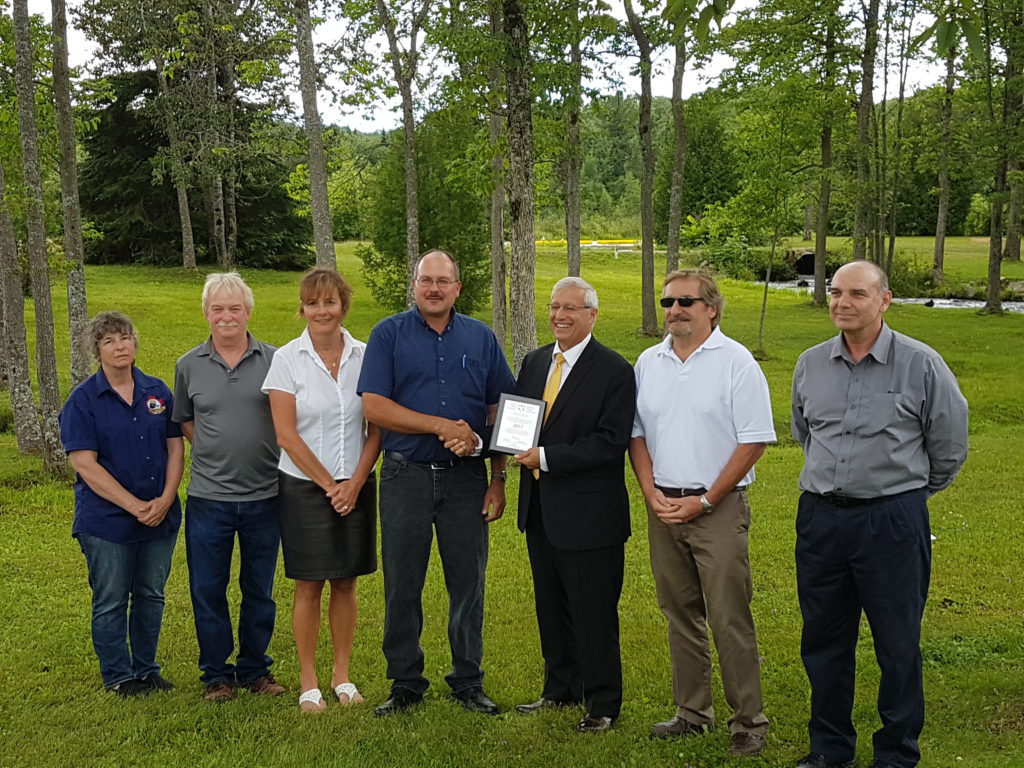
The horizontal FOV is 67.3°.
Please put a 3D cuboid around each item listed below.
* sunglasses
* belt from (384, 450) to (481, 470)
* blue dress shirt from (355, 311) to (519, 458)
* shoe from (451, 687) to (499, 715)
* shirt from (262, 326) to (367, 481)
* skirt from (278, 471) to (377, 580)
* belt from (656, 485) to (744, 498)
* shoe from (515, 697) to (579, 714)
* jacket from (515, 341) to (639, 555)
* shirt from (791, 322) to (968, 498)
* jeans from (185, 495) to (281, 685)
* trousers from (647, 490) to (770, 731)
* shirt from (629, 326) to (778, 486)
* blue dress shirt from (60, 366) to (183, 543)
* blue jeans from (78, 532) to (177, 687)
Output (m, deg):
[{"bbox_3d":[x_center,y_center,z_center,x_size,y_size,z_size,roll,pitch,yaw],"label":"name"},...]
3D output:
[{"bbox_3d":[0.594,-0.280,2.619,0.140,0.042,0.145,7,11,44],"label":"sunglasses"},{"bbox_3d":[-0.296,0.279,2.993,0.385,0.060,0.290,-2,8,-12],"label":"belt"},{"bbox_3d":[-0.287,-0.002,2.926,0.580,0.560,0.330,-1,7,-10],"label":"blue dress shirt"},{"bbox_3d":[-0.154,1.237,3.169,0.105,0.110,0.295,-6,10,-33],"label":"shoe"},{"bbox_3d":[-0.732,0.067,2.985,0.450,0.570,0.270,-5,9,-32],"label":"shirt"},{"bbox_3d":[-0.728,0.537,3.051,0.375,0.440,0.275,-5,9,-32],"label":"skirt"},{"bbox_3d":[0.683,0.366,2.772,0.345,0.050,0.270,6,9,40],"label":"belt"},{"bbox_3d":[0.136,1.268,3.037,0.290,0.095,0.105,-2,7,-14],"label":"shoe"},{"bbox_3d":[0.232,0.213,2.851,0.490,0.770,0.380,5,10,37],"label":"jacket"},{"bbox_3d":[1.196,0.088,2.530,0.520,0.590,0.360,7,11,44],"label":"shirt"},{"bbox_3d":[-1.136,0.790,3.126,0.380,0.860,0.270,-3,8,-23],"label":"jeans"},{"bbox_3d":[0.711,0.829,2.826,0.410,0.960,0.320,4,9,30],"label":"trousers"},{"bbox_3d":[0.676,0.077,2.716,0.490,0.538,0.310,5,9,38],"label":"shirt"},{"bbox_3d":[-1.576,0.273,3.103,0.470,0.682,0.320,-6,9,-42],"label":"blue dress shirt"},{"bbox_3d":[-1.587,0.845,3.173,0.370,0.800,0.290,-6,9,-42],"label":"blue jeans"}]

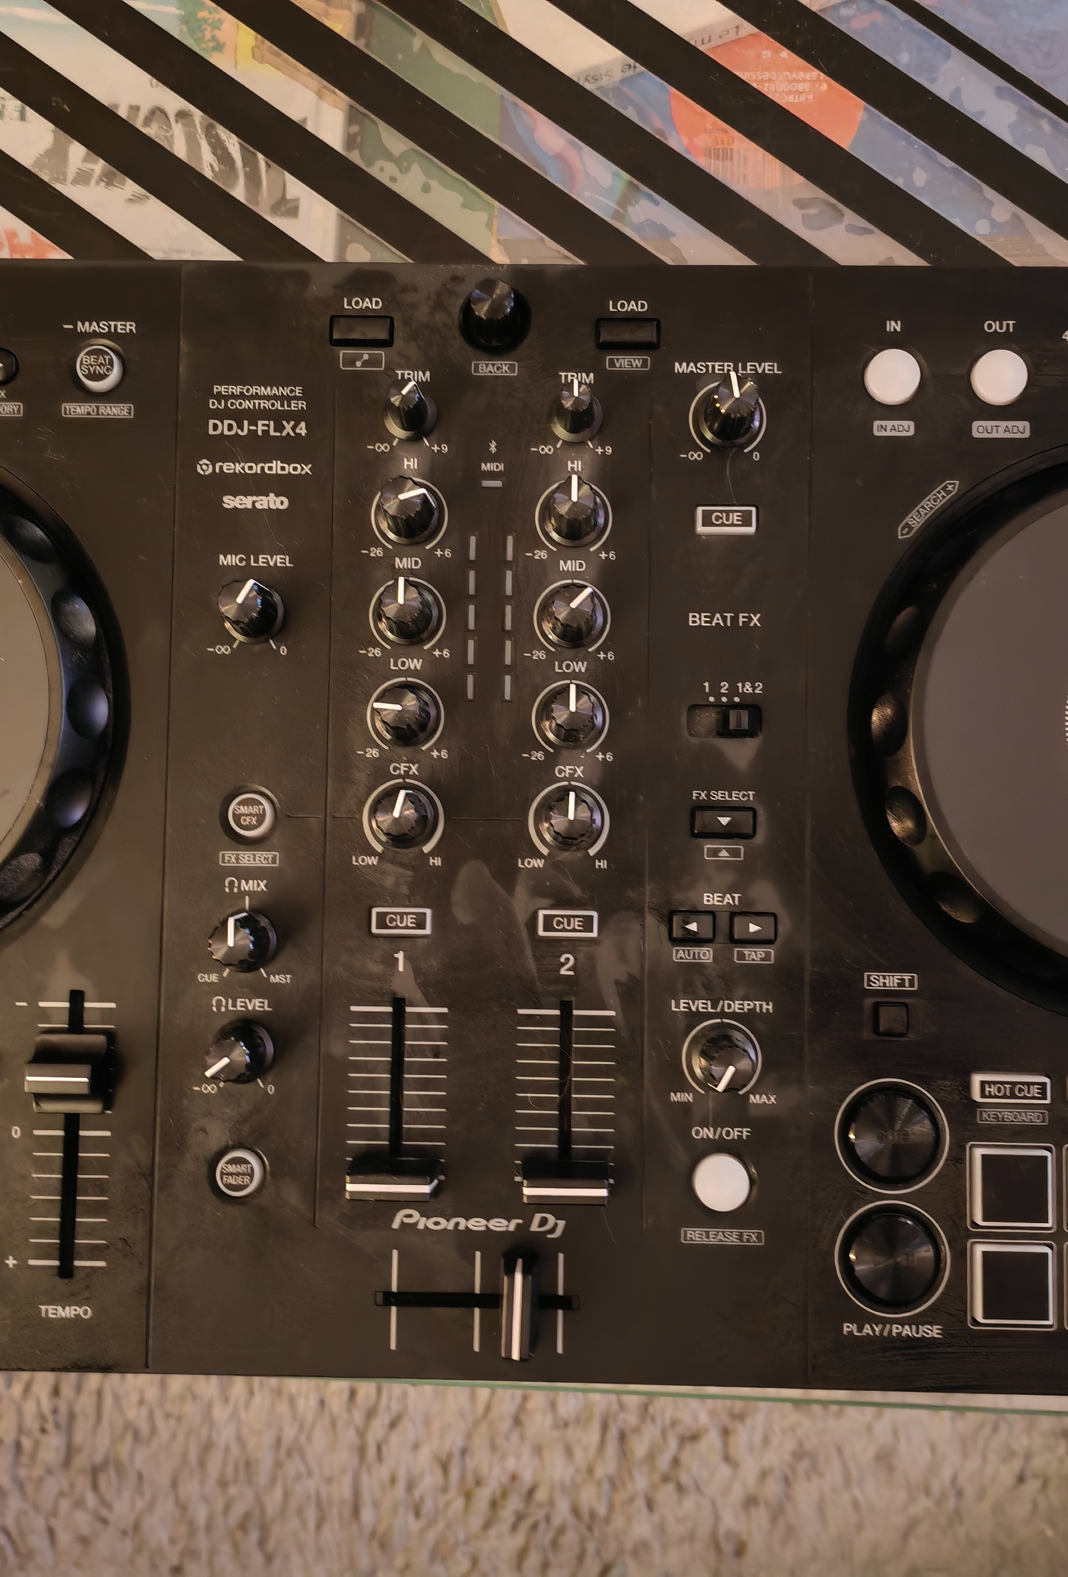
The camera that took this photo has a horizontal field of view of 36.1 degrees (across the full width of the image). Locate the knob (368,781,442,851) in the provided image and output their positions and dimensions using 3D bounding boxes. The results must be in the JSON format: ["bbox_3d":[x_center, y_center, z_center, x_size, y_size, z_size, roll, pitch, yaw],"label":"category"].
[{"bbox_3d":[-0.031,0.007,0.383,0.015,0.018,0.015,16,87,2],"label":"knob"}]

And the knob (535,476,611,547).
[{"bbox_3d":[0.010,-0.066,0.387,0.015,0.018,0.015,0,86,1],"label":"knob"}]

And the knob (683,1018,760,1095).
[{"bbox_3d":[0.044,0.063,0.377,0.016,0.018,0.016,0,86,1],"label":"knob"}]

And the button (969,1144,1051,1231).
[{"bbox_3d":[0.112,0.093,0.382,0.018,0.003,0.018,1,86,1],"label":"button"}]

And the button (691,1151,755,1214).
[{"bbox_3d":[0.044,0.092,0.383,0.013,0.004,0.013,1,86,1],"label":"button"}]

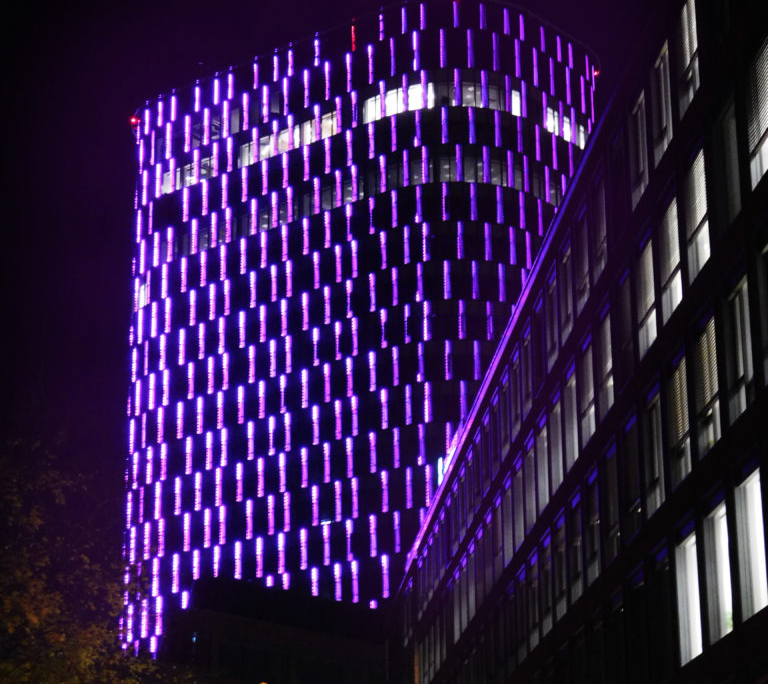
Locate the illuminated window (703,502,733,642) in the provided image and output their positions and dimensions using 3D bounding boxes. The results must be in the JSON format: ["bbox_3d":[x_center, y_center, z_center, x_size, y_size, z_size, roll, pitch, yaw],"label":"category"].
[{"bbox_3d":[5.982,4.188,35.063,0.130,2.200,1.600,2,-19,-5],"label":"illuminated window"}]

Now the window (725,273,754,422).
[{"bbox_3d":[6.426,0.157,35.393,0.130,2.360,1.720,1,-19,-5],"label":"window"}]

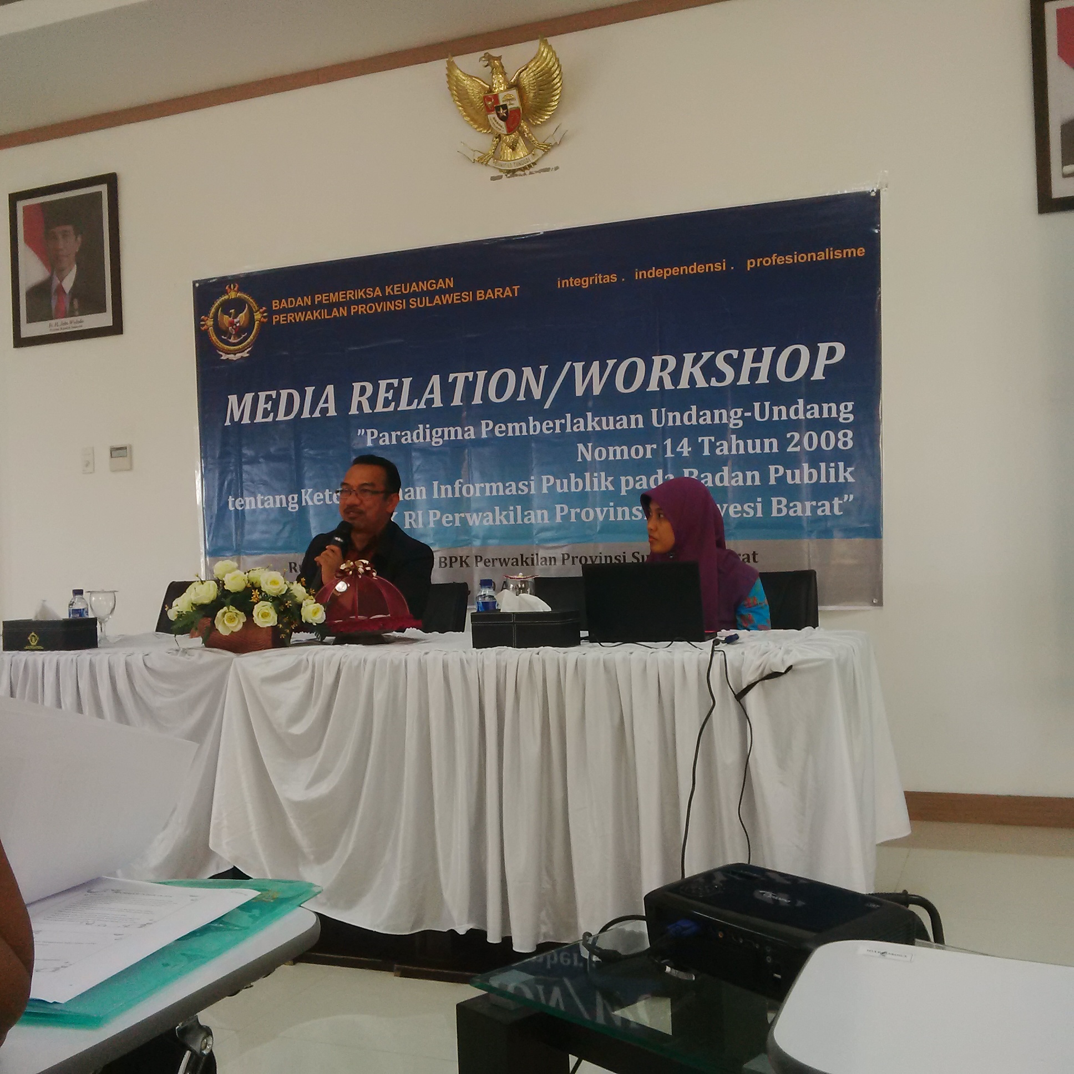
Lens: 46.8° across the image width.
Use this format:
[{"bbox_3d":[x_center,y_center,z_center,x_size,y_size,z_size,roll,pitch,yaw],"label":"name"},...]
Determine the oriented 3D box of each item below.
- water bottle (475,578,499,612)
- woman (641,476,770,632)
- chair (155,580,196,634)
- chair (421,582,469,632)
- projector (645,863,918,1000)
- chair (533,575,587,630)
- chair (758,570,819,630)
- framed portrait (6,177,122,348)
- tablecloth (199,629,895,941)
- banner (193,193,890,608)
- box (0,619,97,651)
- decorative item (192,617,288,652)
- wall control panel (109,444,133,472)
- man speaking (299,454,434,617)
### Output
[{"bbox_3d":[-0.131,0.193,3.260,0.057,0.165,0.057,-2,0,23],"label":"water bottle"},{"bbox_3d":[0.437,0.423,3.464,0.480,1.193,0.680,-2,0,31],"label":"woman"},{"bbox_3d":[-1.188,0.621,4.259,0.480,0.900,0.560,-2,0,23],"label":"chair"},{"bbox_3d":[-0.535,0.602,3.929,0.480,0.900,0.560,-2,0,23],"label":"chair"},{"bbox_3d":[0.345,0.569,1.773,0.222,0.103,0.312,-2,0,-40],"label":"projector"},{"bbox_3d":[0.080,0.583,3.690,0.480,0.900,0.560,-2,0,23],"label":"chair"},{"bbox_3d":[0.534,0.563,3.470,0.500,0.905,0.580,-2,0,16],"label":"chair"},{"bbox_3d":[-2.217,-1.280,5.778,0.655,0.738,0.035,-2,0,23],"label":"framed portrait"},{"bbox_3d":[0.060,0.609,3.178,1.630,0.693,0.740,-2,0,23],"label":"tablecloth"},{"bbox_3d":[-0.144,-0.442,4.928,2.948,1.472,0.015,-2,0,23],"label":"banner"},{"bbox_3d":[-1.412,0.283,3.600,0.236,0.086,0.124,-2,0,25],"label":"box"},{"bbox_3d":[-0.807,0.250,3.375,0.245,0.100,0.140,-2,0,23],"label":"decorative item"},{"bbox_3d":[-1.878,-0.356,5.602,0.123,0.115,0.020,-2,0,23],"label":"wall control panel"},{"bbox_3d":[-0.559,0.399,3.921,0.520,1.318,0.700,-2,0,13],"label":"man speaking"}]

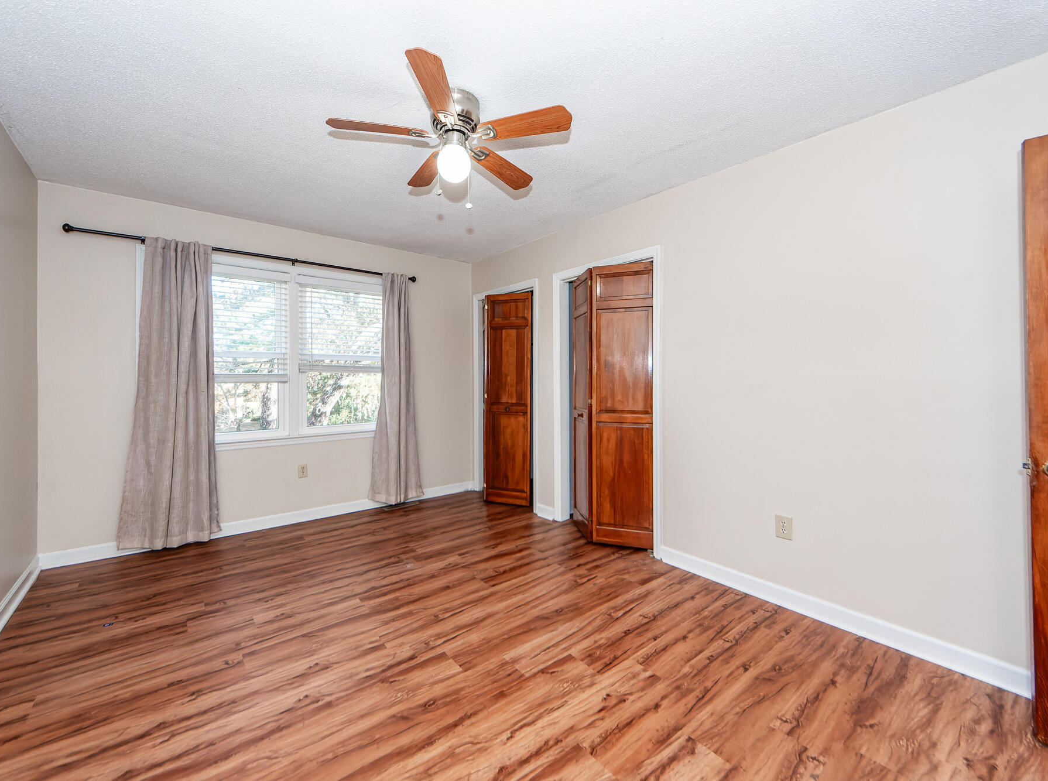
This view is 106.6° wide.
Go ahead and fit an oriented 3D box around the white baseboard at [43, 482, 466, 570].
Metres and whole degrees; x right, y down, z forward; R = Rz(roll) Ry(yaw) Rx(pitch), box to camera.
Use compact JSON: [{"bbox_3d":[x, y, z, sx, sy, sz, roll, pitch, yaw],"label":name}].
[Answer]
[{"bbox_3d":[-1.794,1.051,3.315,3.043,0.100,0.020,-1,1,-35],"label":"white baseboard"}]

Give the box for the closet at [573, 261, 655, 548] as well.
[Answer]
[{"bbox_3d":[0.592,0.100,2.925,0.260,2.000,0.740,-1,1,-43],"label":"closet"}]

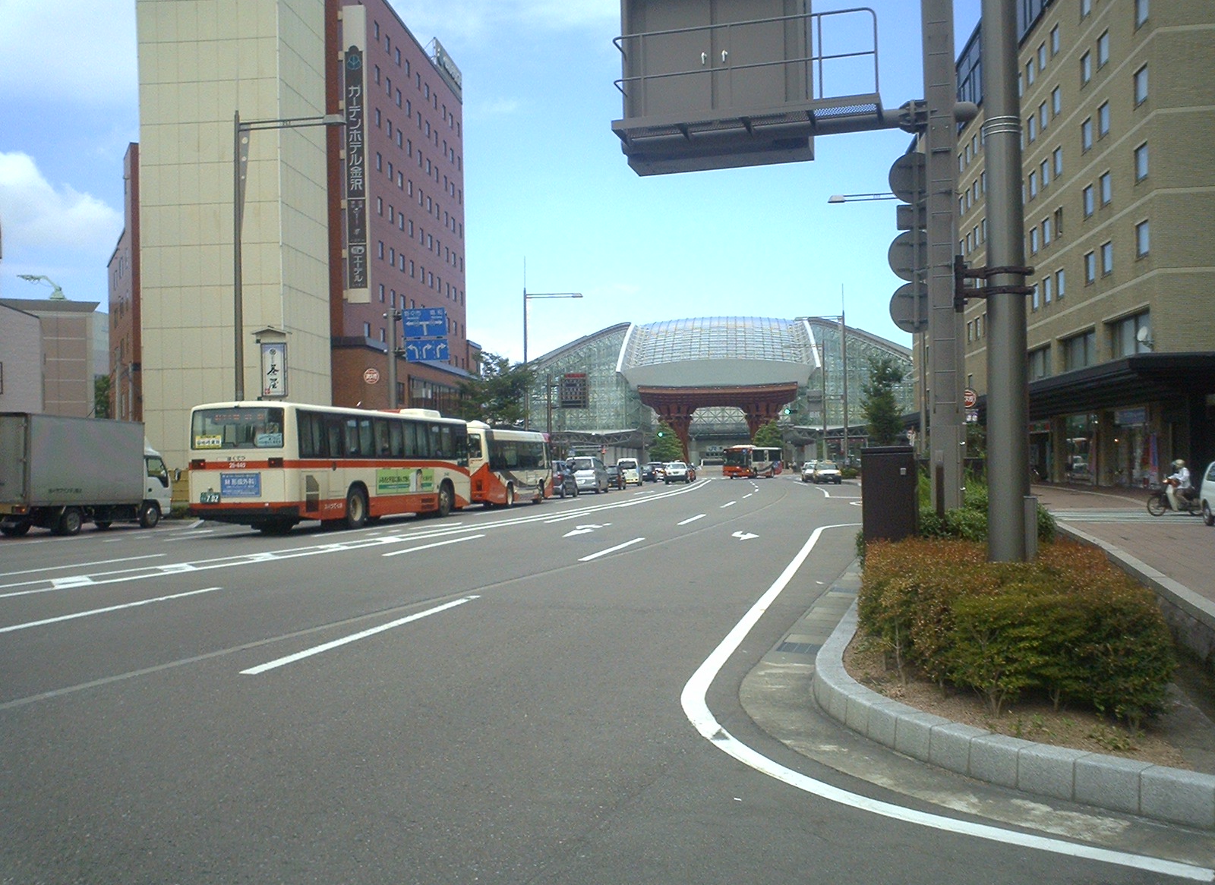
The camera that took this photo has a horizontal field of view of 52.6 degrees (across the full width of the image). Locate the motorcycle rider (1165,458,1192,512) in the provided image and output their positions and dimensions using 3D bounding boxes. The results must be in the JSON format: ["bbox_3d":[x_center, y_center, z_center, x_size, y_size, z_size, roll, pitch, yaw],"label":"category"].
[{"bbox_3d":[14.792,1.093,31.800,0.680,1.360,0.520,-1,-1,-5],"label":"motorcycle rider"}]

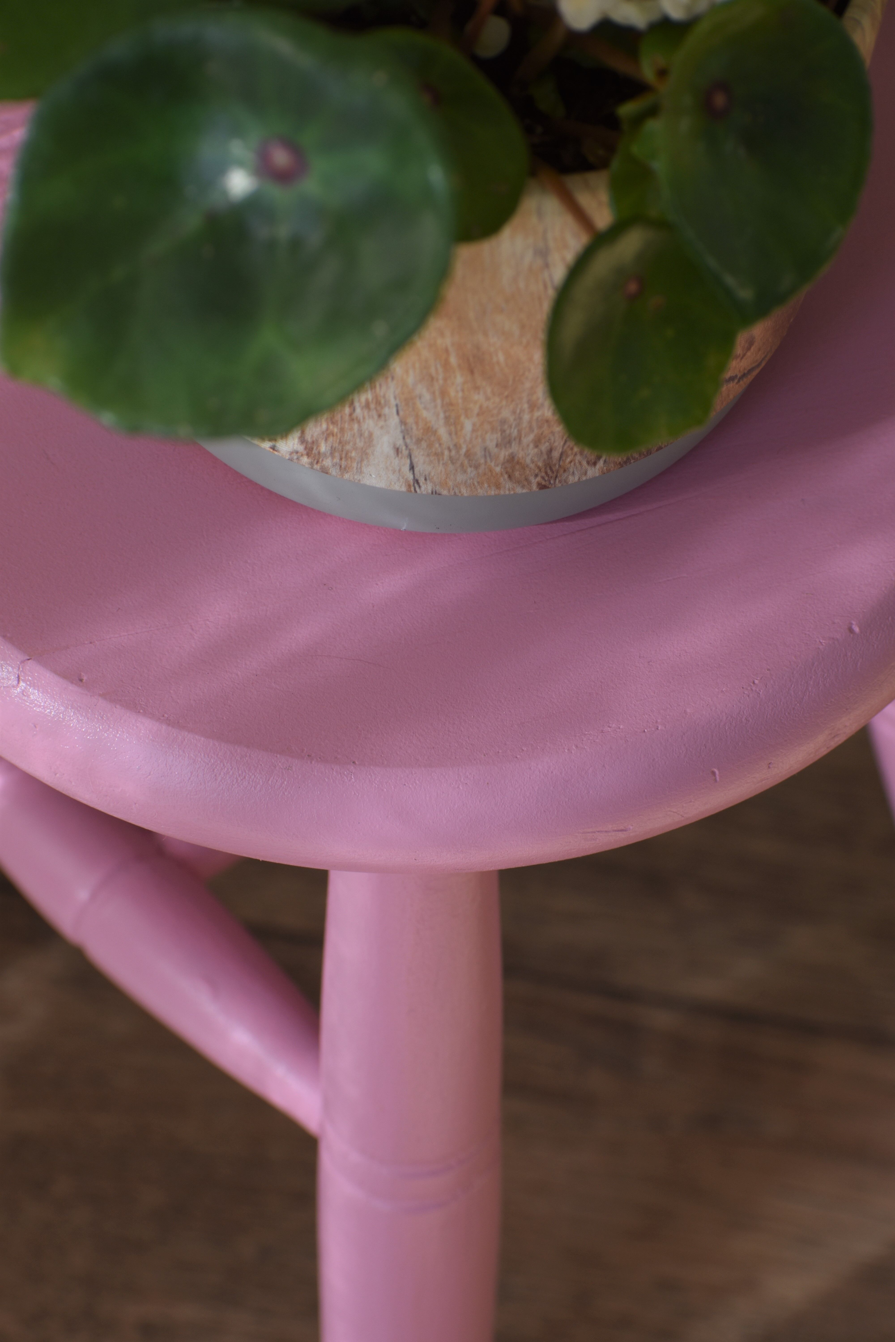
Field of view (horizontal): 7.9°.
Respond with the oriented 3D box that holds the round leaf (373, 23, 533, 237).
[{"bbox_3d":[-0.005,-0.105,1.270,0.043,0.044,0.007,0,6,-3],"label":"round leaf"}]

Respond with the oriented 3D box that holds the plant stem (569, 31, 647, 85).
[{"bbox_3d":[0.033,-0.125,1.325,0.021,0.004,0.004,31,76,17],"label":"plant stem"}]

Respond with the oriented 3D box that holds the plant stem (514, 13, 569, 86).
[{"bbox_3d":[0.019,-0.128,1.335,0.004,0.019,0.004,42,18,11],"label":"plant stem"}]

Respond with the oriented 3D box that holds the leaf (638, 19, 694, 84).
[{"bbox_3d":[0.044,-0.124,1.300,0.015,0.015,0.004,1,9,6],"label":"leaf"}]

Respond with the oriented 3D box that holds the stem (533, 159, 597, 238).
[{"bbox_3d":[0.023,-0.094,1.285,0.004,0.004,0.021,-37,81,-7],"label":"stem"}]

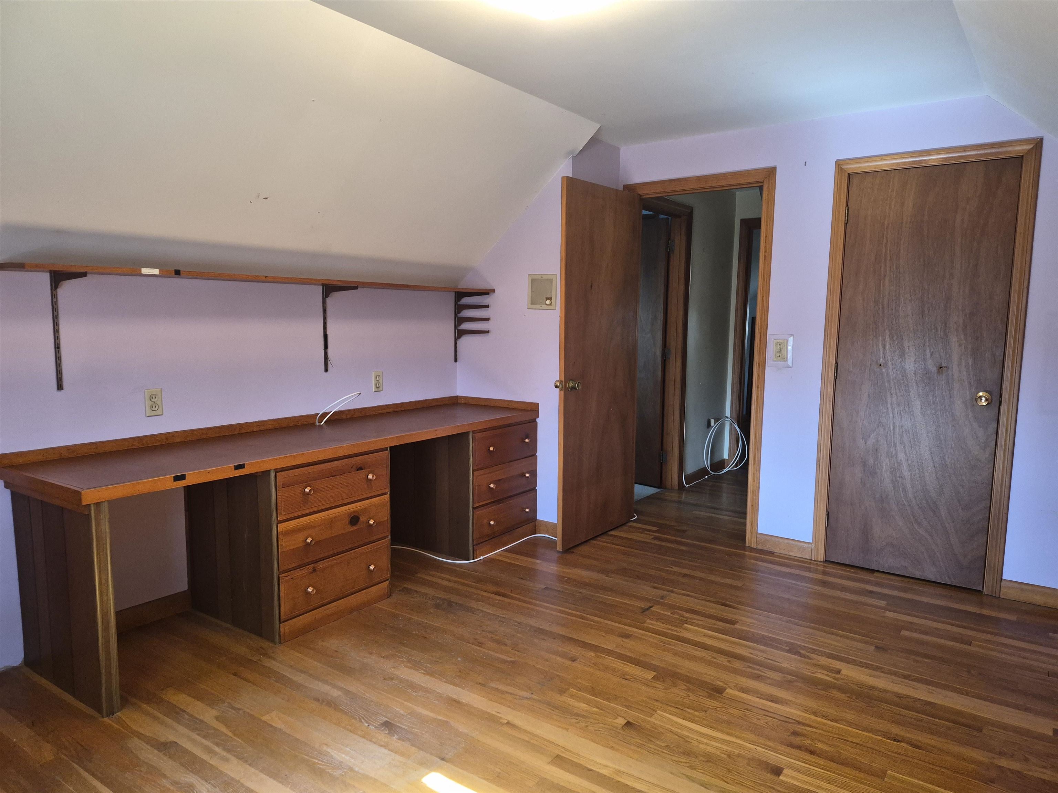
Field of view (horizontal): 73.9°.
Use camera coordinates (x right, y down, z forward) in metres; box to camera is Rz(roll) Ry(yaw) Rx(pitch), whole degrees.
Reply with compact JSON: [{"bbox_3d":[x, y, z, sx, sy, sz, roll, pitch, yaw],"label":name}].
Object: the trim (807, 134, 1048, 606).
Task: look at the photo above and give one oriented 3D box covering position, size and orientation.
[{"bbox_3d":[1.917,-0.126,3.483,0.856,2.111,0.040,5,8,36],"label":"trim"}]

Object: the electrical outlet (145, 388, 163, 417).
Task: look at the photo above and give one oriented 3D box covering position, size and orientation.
[{"bbox_3d":[-1.560,0.026,2.931,0.010,0.114,0.069,5,8,36],"label":"electrical outlet"}]

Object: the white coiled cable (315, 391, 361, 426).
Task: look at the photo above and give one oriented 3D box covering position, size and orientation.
[{"bbox_3d":[-0.955,0.068,3.550,0.080,0.141,0.240,5,8,36],"label":"white coiled cable"}]

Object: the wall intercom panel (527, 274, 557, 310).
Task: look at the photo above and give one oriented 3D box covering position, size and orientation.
[{"bbox_3d":[0.070,-0.600,4.045,0.197,0.201,0.020,5,8,35],"label":"wall intercom panel"}]

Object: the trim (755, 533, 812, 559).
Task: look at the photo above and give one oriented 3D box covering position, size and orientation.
[{"bbox_3d":[1.425,0.839,3.932,0.302,0.092,0.016,5,8,36],"label":"trim"}]

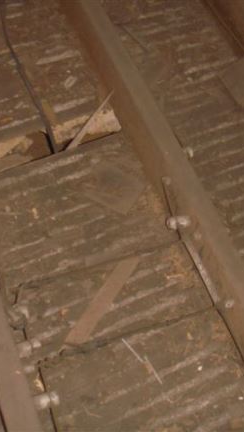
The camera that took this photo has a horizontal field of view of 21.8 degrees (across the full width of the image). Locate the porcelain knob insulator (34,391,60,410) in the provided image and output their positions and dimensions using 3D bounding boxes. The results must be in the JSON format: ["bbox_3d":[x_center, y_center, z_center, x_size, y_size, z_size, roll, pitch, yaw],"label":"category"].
[{"bbox_3d":[-0.131,0.322,1.100,0.043,0.026,0.026,-16,59,-12],"label":"porcelain knob insulator"}]

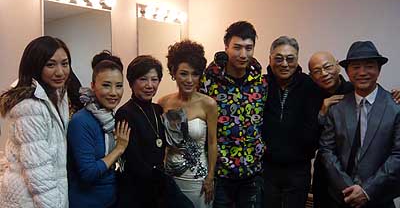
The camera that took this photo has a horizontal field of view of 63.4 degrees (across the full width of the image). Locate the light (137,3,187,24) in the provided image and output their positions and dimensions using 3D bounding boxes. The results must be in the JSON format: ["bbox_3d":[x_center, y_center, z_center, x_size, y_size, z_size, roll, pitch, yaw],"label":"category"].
[{"bbox_3d":[-0.366,-0.928,3.350,0.155,0.133,0.610,8,9,40],"label":"light"}]

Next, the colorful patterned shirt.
[{"bbox_3d":[0.215,0.081,1.930,0.460,0.700,0.270,2,7,-5],"label":"colorful patterned shirt"}]

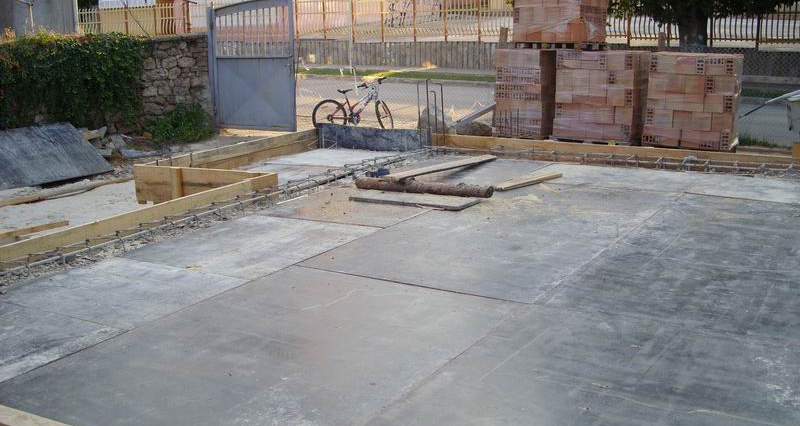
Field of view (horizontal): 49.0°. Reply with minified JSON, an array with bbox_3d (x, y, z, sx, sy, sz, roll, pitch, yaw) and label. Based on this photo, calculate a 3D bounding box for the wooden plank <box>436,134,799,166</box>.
[{"bbox_3d":[2.042,-0.656,9.237,3.900,0.140,0.030,7,15,31],"label":"wooden plank"}]

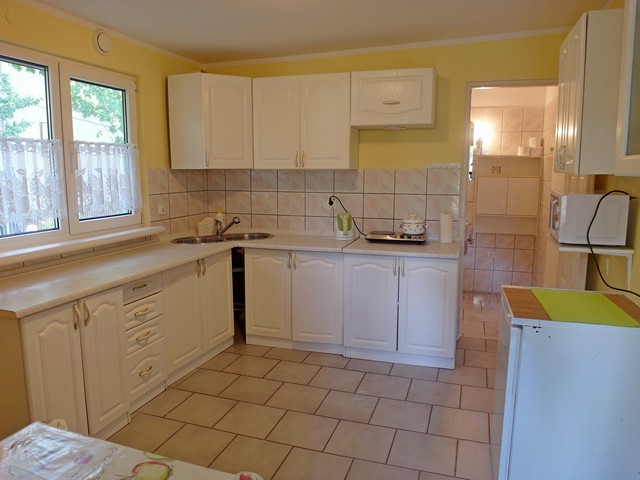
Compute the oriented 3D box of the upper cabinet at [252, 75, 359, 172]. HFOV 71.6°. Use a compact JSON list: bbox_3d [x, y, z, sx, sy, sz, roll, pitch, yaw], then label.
[{"bbox_3d":[-0.105,-0.941,3.646,0.802,0.720,0.338,3,9,17],"label":"upper cabinet"}]

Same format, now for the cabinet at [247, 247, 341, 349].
[{"bbox_3d":[-0.123,0.441,3.686,0.800,0.785,0.530,3,9,19],"label":"cabinet"}]

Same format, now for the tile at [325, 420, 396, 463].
[{"bbox_3d":[0.218,1.054,2.324,0.317,0.010,0.317,3,9,18],"label":"tile"}]

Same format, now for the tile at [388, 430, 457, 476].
[{"bbox_3d":[0.522,1.069,2.232,0.317,0.010,0.317,3,9,18],"label":"tile"}]

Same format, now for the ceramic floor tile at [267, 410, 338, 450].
[{"bbox_3d":[-0.081,1.006,2.344,0.308,0.012,0.308,3,9,18],"label":"ceramic floor tile"}]

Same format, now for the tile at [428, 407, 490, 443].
[{"bbox_3d":[0.770,1.018,2.442,0.315,0.010,0.315,3,9,19],"label":"tile"}]

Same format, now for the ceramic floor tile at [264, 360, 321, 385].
[{"bbox_3d":[-0.186,0.937,3.124,0.317,0.010,0.317,3,9,18],"label":"ceramic floor tile"}]

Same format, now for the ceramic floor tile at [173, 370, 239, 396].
[{"bbox_3d":[-0.744,0.957,2.979,0.317,0.010,0.317,3,9,18],"label":"ceramic floor tile"}]

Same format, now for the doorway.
[{"bbox_3d":[1.566,-0.187,3.460,0.888,2.022,0.160,3,9,17],"label":"doorway"}]

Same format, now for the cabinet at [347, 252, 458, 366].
[{"bbox_3d":[0.622,0.462,3.371,0.780,0.767,0.570,2,9,15],"label":"cabinet"}]

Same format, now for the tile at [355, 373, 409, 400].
[{"bbox_3d":[0.428,0.967,2.925,0.317,0.010,0.317,3,9,18],"label":"tile"}]

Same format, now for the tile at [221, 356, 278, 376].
[{"bbox_3d":[-0.493,0.921,3.227,0.317,0.010,0.317,3,9,18],"label":"tile"}]

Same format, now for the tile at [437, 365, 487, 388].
[{"bbox_3d":[0.975,0.933,3.040,0.315,0.010,0.315,3,9,19],"label":"tile"}]

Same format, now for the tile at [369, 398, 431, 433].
[{"bbox_3d":[0.470,1.004,2.543,0.315,0.010,0.315,3,9,19],"label":"tile"}]

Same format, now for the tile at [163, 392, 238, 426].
[{"bbox_3d":[-0.692,1.008,2.628,0.317,0.010,0.317,3,9,18],"label":"tile"}]

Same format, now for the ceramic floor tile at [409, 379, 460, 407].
[{"bbox_3d":[0.722,0.968,2.792,0.315,0.010,0.315,3,9,19],"label":"ceramic floor tile"}]

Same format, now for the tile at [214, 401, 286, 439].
[{"bbox_3d":[-0.375,0.992,2.443,0.308,0.012,0.308,3,9,18],"label":"tile"}]

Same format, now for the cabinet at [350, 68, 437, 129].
[{"bbox_3d":[0.577,-1.070,3.423,0.605,0.390,0.307,3,9,17],"label":"cabinet"}]

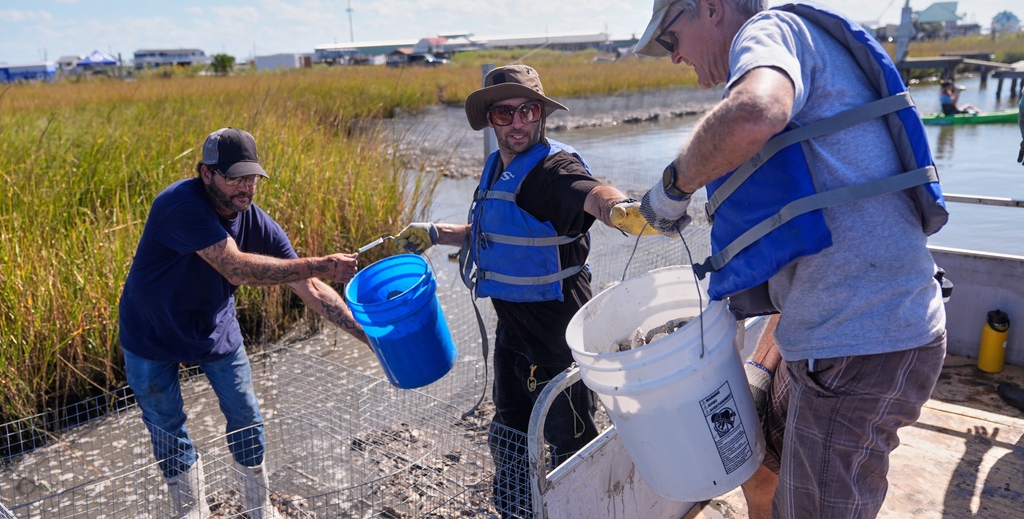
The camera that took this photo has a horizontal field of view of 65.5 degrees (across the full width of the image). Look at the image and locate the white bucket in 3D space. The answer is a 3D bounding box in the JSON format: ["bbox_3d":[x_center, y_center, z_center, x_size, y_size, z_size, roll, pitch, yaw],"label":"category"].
[{"bbox_3d":[0.320,0.250,1.582,0.305,0.370,0.305,-23,19,9],"label":"white bucket"}]

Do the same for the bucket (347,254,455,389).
[{"bbox_3d":[-0.378,0.226,2.840,0.303,0.378,0.303,-18,28,0],"label":"bucket"}]

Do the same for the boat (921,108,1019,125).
[{"bbox_3d":[9.431,-2.939,16.600,3.300,0.340,0.760,2,15,16],"label":"boat"}]

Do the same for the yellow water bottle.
[{"bbox_3d":[1.959,0.330,3.226,0.090,0.240,0.090,8,18,35],"label":"yellow water bottle"}]

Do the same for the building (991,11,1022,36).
[{"bbox_3d":[167.627,-80.339,270.000,9.000,8.000,8.500,6,17,30],"label":"building"}]

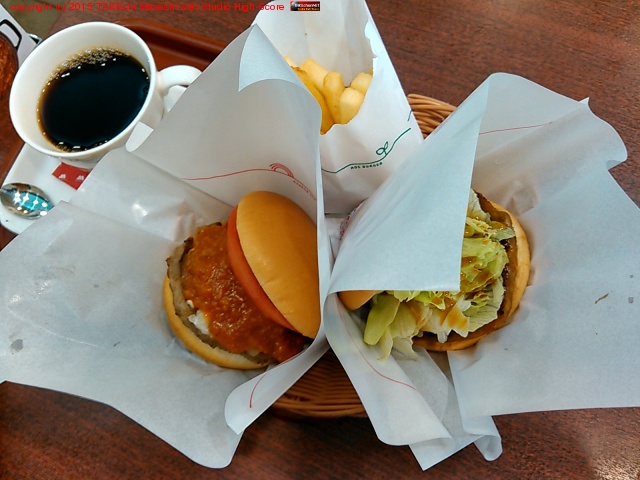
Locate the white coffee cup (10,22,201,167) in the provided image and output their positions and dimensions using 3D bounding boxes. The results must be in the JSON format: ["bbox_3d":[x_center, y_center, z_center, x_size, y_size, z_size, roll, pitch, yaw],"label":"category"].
[{"bbox_3d":[-0.116,-0.080,0.341,0.116,0.061,0.087,-14,71,3],"label":"white coffee cup"}]

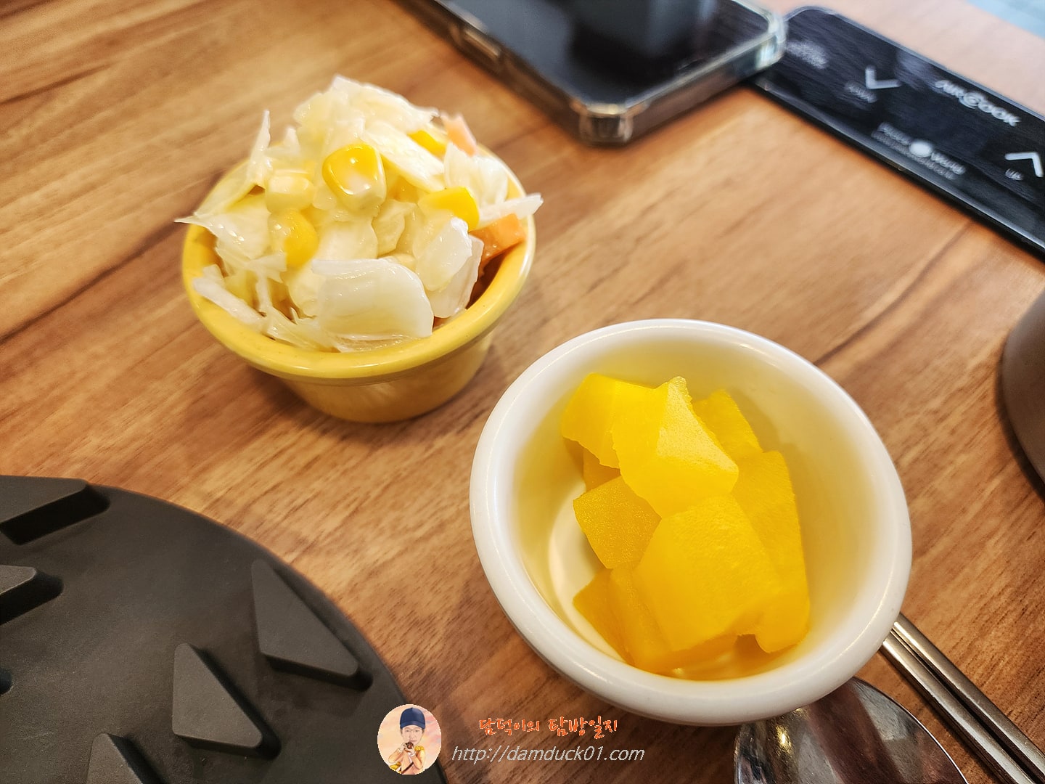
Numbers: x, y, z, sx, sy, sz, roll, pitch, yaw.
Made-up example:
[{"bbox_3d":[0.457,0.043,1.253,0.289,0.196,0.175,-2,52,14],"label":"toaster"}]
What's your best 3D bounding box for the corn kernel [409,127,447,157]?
[{"bbox_3d":[-0.017,-0.045,0.127,0.009,0.007,0.007,3,57,0],"label":"corn kernel"}]

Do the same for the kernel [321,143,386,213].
[{"bbox_3d":[-0.029,-0.036,0.118,0.010,0.009,0.008,3,57,0],"label":"kernel"}]

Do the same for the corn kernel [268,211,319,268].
[{"bbox_3d":[-0.039,-0.026,0.117,0.009,0.008,0.008,3,57,0],"label":"corn kernel"}]

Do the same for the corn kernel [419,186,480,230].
[{"bbox_3d":[-0.013,-0.032,0.124,0.010,0.007,0.008,3,57,0],"label":"corn kernel"}]

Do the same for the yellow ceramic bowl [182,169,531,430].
[{"bbox_3d":[-0.032,-0.023,0.149,0.069,0.033,0.069,1,57,-1],"label":"yellow ceramic bowl"}]

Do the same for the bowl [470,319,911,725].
[{"bbox_3d":[0.026,0.023,0.121,0.069,0.033,0.069,1,57,-1],"label":"bowl"}]

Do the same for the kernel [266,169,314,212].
[{"bbox_3d":[-0.039,-0.034,0.118,0.009,0.007,0.007,3,57,0],"label":"kernel"}]

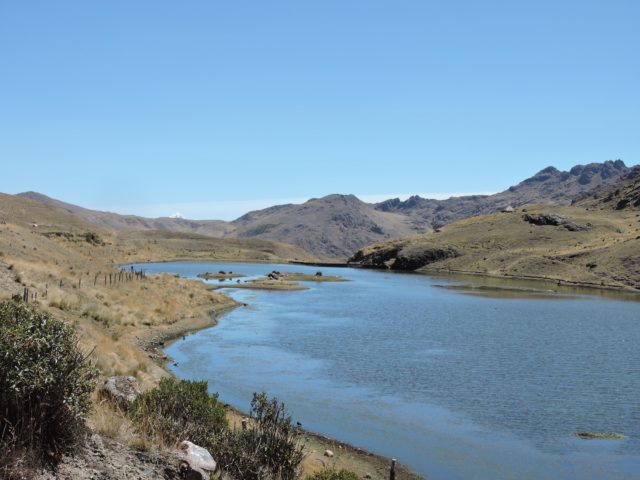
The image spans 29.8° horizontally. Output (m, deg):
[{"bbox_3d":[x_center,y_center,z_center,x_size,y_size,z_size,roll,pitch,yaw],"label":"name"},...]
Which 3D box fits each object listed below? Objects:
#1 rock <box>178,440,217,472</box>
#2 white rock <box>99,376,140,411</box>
[{"bbox_3d":[-1.274,2.257,12.500,0.390,0.300,0.360,0,0,0],"label":"rock"},{"bbox_3d":[-2.912,2.250,17.500,0.610,0.460,0.530,0,0,0],"label":"white rock"}]

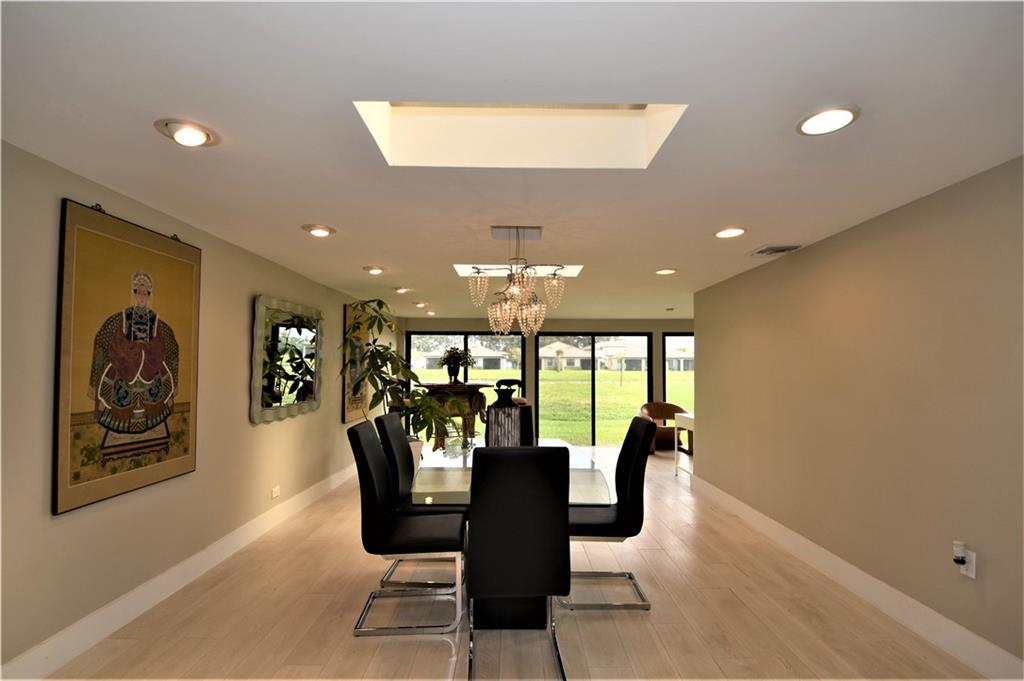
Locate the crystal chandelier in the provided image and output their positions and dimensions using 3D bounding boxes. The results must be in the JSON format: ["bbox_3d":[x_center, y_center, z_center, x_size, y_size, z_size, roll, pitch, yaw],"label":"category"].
[{"bbox_3d":[0.030,-0.380,2.840,0.630,0.670,0.570,0,-3,1],"label":"crystal chandelier"}]

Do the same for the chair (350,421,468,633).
[{"bbox_3d":[-0.550,1.014,2.421,0.610,1.060,0.430,1,-3,-4],"label":"chair"}]

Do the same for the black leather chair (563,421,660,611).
[{"bbox_3d":[0.554,1.036,2.700,0.620,1.075,0.440,0,-4,0],"label":"black leather chair"}]

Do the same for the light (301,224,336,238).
[{"bbox_3d":[-1.289,-0.729,2.840,0.220,0.040,0.220,0,-4,0],"label":"light"}]

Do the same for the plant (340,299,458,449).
[{"bbox_3d":[-1.230,0.622,4.770,1.180,2.143,1.050,0,-3,1],"label":"plant"}]

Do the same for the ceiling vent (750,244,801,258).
[{"bbox_3d":[1.993,-0.676,3.230,0.270,0.025,0.280,0,-3,1],"label":"ceiling vent"}]

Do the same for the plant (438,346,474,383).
[{"bbox_3d":[-0.981,0.442,7.591,0.600,0.660,0.600,0,-4,0],"label":"plant"}]

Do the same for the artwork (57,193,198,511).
[{"bbox_3d":[-2.066,0.099,2.366,0.040,1.430,0.890,0,-4,0],"label":"artwork"}]

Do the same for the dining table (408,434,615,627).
[{"bbox_3d":[-0.017,1.209,2.889,1.100,0.750,1.930,0,-4,0],"label":"dining table"}]

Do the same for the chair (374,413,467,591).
[{"bbox_3d":[-0.565,1.046,2.921,0.610,1.060,0.430,1,-3,-4],"label":"chair"}]

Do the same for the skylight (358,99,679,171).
[{"bbox_3d":[0.028,-0.938,1.703,1.155,0.280,0.470,0,-4,0],"label":"skylight"}]

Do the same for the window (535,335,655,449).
[{"bbox_3d":[1.531,0.898,7.880,2.150,2.110,0.100,0,-4,0],"label":"window"}]

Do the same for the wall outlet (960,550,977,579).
[{"bbox_3d":[2.174,1.067,2.030,0.015,0.116,0.072,0,-3,1],"label":"wall outlet"}]

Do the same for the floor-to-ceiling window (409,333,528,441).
[{"bbox_3d":[-0.822,0.858,7.700,2.140,2.020,0.100,0,-3,1],"label":"floor-to-ceiling window"}]

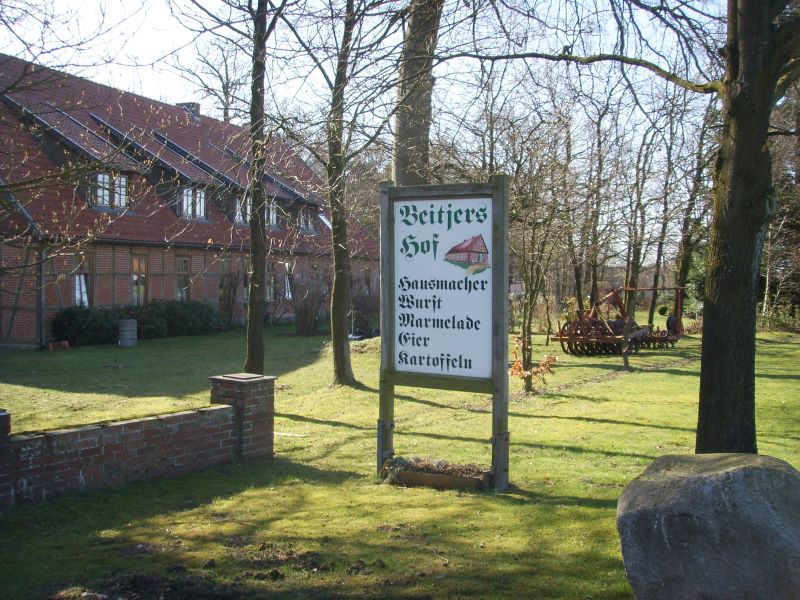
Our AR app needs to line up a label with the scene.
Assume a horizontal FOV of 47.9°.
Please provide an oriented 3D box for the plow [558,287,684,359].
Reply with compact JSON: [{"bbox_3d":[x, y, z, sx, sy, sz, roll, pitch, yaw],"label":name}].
[{"bbox_3d":[6.250,0.550,25.600,3.500,1.800,2.200,0,1,-8],"label":"plow"}]

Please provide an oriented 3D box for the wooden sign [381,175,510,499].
[{"bbox_3d":[0.395,0.298,8.500,1.280,2.880,0.150,1,2,28],"label":"wooden sign"}]

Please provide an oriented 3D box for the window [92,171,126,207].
[{"bbox_3d":[-10.450,-3.920,32.500,0.120,1.170,1.850,0,2,19],"label":"window"}]

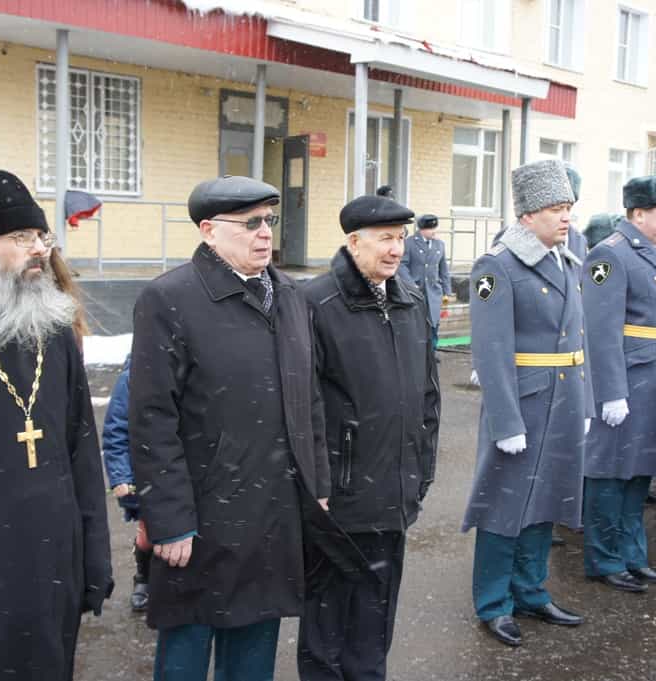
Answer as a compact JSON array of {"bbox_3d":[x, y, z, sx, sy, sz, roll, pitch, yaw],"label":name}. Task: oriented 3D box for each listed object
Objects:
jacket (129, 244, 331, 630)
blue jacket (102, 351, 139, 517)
[{"bbox_3d":[-0.279,0.255,2.839,0.420,1.040,0.580,6,8,42],"label":"jacket"},{"bbox_3d":[-0.721,0.372,4.228,0.320,0.660,0.420,6,7,40],"label":"blue jacket"}]

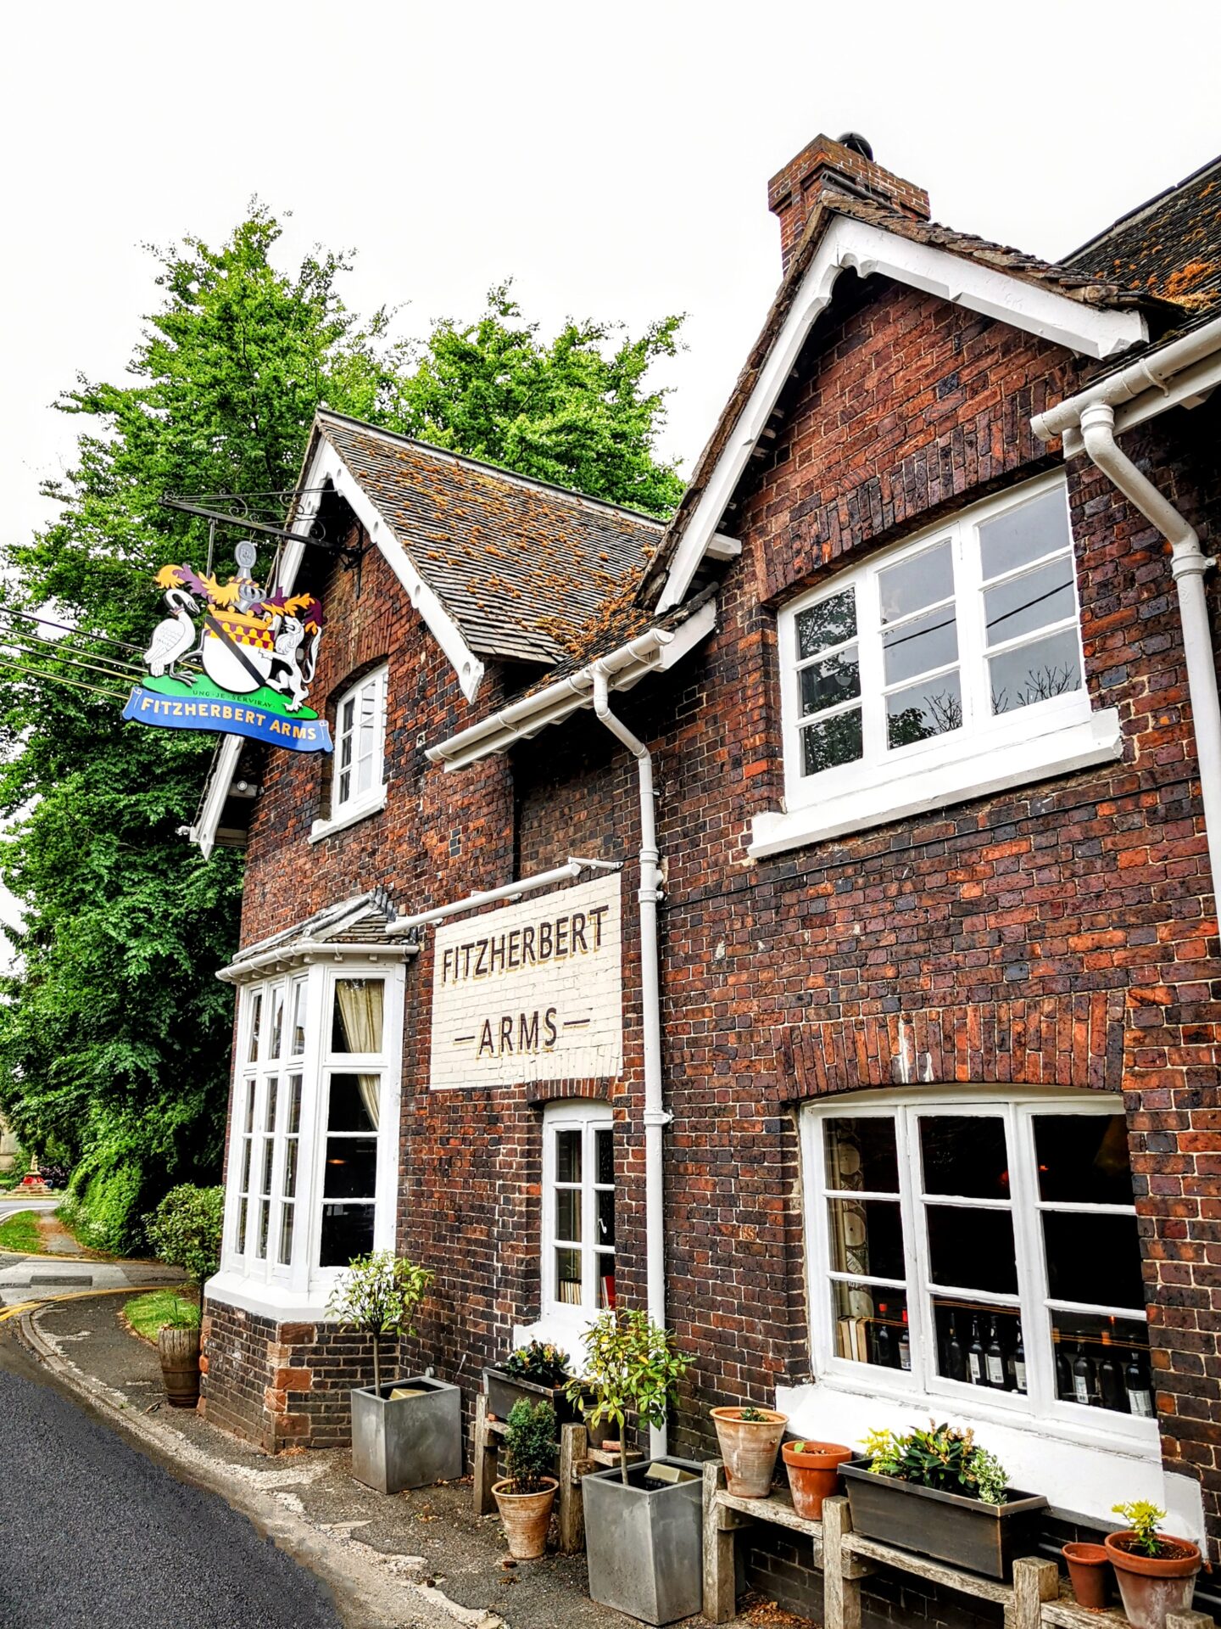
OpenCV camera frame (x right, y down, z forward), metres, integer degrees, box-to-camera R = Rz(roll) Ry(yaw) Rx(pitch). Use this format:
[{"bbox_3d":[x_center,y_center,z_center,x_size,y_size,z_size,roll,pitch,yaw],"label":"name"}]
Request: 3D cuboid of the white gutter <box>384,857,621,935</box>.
[{"bbox_3d":[-0.769,0.559,8.069,0.360,0.120,2.480,9,-17,-34],"label":"white gutter"}]

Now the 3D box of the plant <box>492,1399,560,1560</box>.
[{"bbox_3d":[-0.390,3.185,6.131,0.317,0.693,0.317,0,-14,0],"label":"plant"}]

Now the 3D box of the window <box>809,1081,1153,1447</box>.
[{"bbox_3d":[1.420,1.735,5.126,0.130,1.210,1.750,9,-17,-34],"label":"window"}]

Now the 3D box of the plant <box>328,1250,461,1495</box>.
[{"bbox_3d":[-1.352,3.403,7.862,0.660,1.290,0.640,9,-17,-34],"label":"plant"}]

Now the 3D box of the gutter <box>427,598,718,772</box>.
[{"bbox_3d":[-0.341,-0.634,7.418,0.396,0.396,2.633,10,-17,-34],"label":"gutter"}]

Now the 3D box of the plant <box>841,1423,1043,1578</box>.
[{"bbox_3d":[1.185,2.404,4.562,0.277,0.426,0.772,10,-17,-34],"label":"plant"}]

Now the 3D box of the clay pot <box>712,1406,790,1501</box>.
[{"bbox_3d":[0.580,2.648,5.267,0.320,0.320,0.320,-1,-14,0],"label":"clay pot"}]

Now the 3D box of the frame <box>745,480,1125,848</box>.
[{"bbox_3d":[1.355,-0.622,5.632,0.240,1.330,2.000,9,-17,-34],"label":"frame"}]

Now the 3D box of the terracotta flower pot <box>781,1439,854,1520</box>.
[{"bbox_3d":[0.814,2.607,4.990,0.277,0.297,0.277,0,-14,0],"label":"terracotta flower pot"}]

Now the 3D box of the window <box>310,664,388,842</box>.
[{"bbox_3d":[-2.072,-0.543,10.498,0.218,1.366,1.505,10,-17,-34],"label":"window"}]

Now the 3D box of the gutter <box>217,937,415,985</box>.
[{"bbox_3d":[-2.481,1.208,10.157,0.690,0.130,2.900,9,-17,-34],"label":"gutter"}]

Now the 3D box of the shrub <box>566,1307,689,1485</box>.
[{"bbox_3d":[0.053,2.522,5.500,0.480,0.725,0.480,-1,-14,0],"label":"shrub"}]

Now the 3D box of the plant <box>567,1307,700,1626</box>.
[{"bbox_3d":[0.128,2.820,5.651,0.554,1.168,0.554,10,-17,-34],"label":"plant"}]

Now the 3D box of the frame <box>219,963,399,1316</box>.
[{"bbox_3d":[-2.399,2.450,9.649,0.574,2.445,2.574,10,-17,-34],"label":"frame"}]

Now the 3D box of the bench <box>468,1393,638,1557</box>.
[{"bbox_3d":[-0.267,3.320,6.437,0.360,0.570,1.340,9,-17,-34],"label":"bench"}]

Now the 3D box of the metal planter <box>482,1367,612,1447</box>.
[{"bbox_3d":[-0.370,3.077,6.646,0.267,0.247,0.743,10,-17,-34],"label":"metal planter"}]

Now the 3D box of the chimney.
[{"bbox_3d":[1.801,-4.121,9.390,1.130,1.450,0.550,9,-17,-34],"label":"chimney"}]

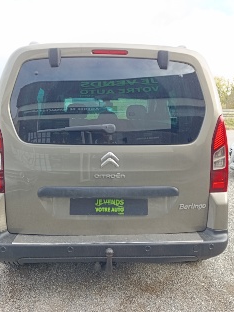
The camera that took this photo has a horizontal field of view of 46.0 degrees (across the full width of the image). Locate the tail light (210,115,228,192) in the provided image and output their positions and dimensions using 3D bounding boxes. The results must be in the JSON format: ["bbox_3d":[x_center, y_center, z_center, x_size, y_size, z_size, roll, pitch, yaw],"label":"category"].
[{"bbox_3d":[0.730,-0.014,1.954,0.165,0.555,0.190,0,8,-2],"label":"tail light"}]

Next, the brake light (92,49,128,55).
[{"bbox_3d":[-0.047,-0.733,1.951,0.255,0.037,0.035,0,8,-2],"label":"brake light"}]

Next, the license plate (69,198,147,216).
[{"bbox_3d":[-0.050,0.343,1.845,0.520,0.112,0.015,0,8,-2],"label":"license plate"}]

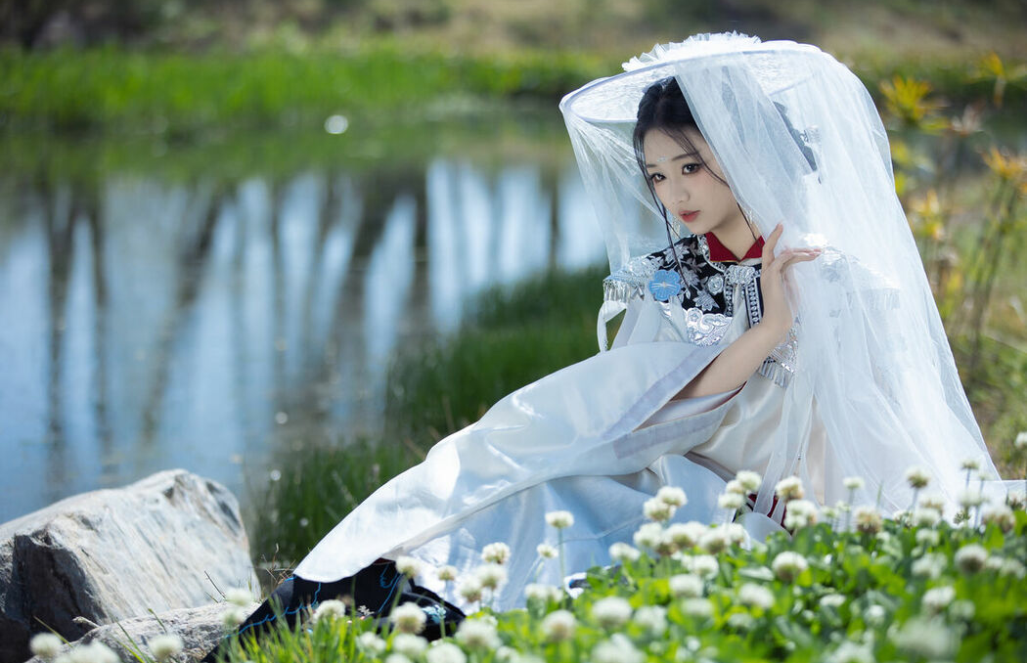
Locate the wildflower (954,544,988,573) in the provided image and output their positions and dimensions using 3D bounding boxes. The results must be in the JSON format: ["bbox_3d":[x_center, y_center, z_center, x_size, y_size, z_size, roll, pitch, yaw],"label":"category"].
[{"bbox_3d":[0.614,0.304,4.020,0.046,0.038,0.044,0,7,0],"label":"wildflower"}]

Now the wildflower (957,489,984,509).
[{"bbox_3d":[0.656,0.241,4.300,0.038,0.030,0.037,0,7,0],"label":"wildflower"}]

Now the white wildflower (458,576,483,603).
[{"bbox_3d":[-0.056,0.341,3.950,0.032,0.034,0.031,0,7,0],"label":"white wildflower"}]

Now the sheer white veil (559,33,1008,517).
[{"bbox_3d":[0.427,-0.078,4.750,0.530,0.760,0.490,6,9,38],"label":"sheer white veil"}]

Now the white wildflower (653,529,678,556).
[{"bbox_3d":[0.202,0.279,3.949,0.031,0.034,0.031,0,7,0],"label":"white wildflower"}]

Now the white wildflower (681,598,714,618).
[{"bbox_3d":[0.214,0.323,3.500,0.039,0.023,0.038,0,7,0],"label":"white wildflower"}]

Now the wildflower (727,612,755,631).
[{"bbox_3d":[0.292,0.373,3.850,0.037,0.024,0.030,0,6,0],"label":"wildflower"}]

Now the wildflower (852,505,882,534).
[{"bbox_3d":[0.485,0.258,4.100,0.038,0.035,0.037,0,7,0],"label":"wildflower"}]

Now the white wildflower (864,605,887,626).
[{"bbox_3d":[0.465,0.364,3.850,0.029,0.027,0.029,0,6,0],"label":"white wildflower"}]

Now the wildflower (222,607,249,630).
[{"bbox_3d":[-0.381,0.392,4.100,0.036,0.031,0.036,0,6,0],"label":"wildflower"}]

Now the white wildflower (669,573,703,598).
[{"bbox_3d":[0.207,0.305,3.600,0.038,0.028,0.037,0,7,0],"label":"white wildflower"}]

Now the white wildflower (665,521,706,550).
[{"bbox_3d":[0.254,0.300,4.400,0.059,0.039,0.049,0,6,0],"label":"white wildflower"}]

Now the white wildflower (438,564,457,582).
[{"bbox_3d":[-0.090,0.331,4.100,0.028,0.022,0.027,0,7,0],"label":"white wildflower"}]

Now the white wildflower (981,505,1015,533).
[{"bbox_3d":[0.666,0.257,4.116,0.044,0.038,0.044,0,7,0],"label":"white wildflower"}]

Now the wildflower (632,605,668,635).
[{"bbox_3d":[0.157,0.333,3.450,0.038,0.031,0.037,0,7,0],"label":"wildflower"}]

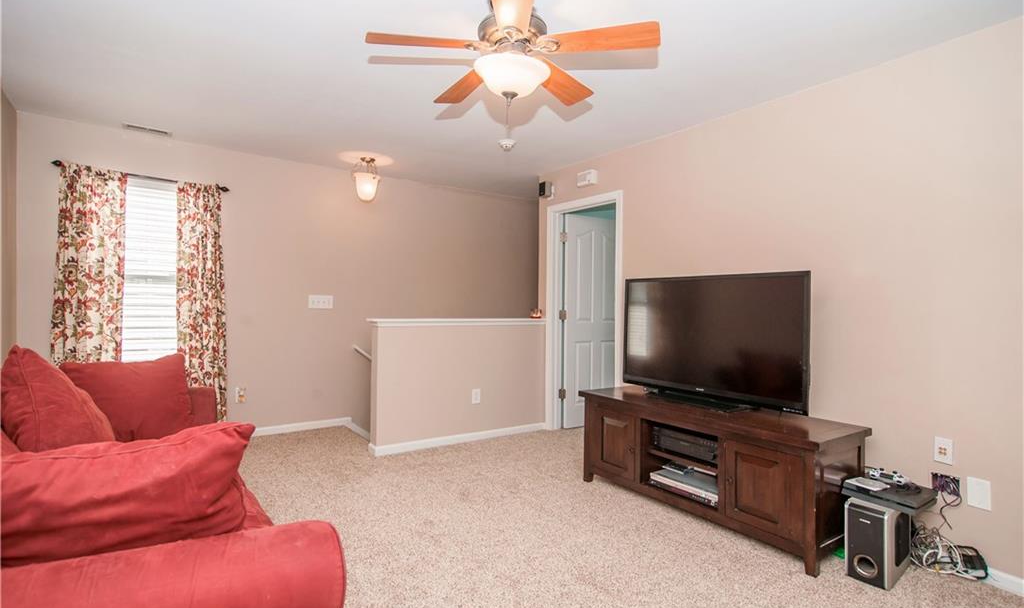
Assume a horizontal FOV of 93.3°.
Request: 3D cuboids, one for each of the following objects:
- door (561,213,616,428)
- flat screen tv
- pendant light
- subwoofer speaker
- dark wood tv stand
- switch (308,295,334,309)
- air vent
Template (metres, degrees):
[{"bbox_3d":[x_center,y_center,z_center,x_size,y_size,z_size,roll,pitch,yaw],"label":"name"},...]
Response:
[{"bbox_3d":[0.831,0.174,4.775,0.760,2.030,0.037,1,0,-30],"label":"door"},{"bbox_3d":[1.192,0.218,3.005,0.250,0.785,1.243,1,0,-35],"label":"flat screen tv"},{"bbox_3d":[-1.263,-1.079,4.205,0.250,0.395,0.250,1,0,-35],"label":"pendant light"},{"bbox_3d":[1.671,1.039,2.191,0.310,0.343,0.160,1,0,-35],"label":"subwoofer speaker"},{"bbox_3d":[1.121,0.906,2.850,0.555,0.592,1.490,1,0,-35],"label":"dark wood tv stand"},{"bbox_3d":[-1.760,-0.017,4.456,0.210,0.116,0.015,1,0,-35],"label":"switch"},{"bbox_3d":[-2.722,-1.295,3.613,0.305,0.012,0.155,1,0,-35],"label":"air vent"}]

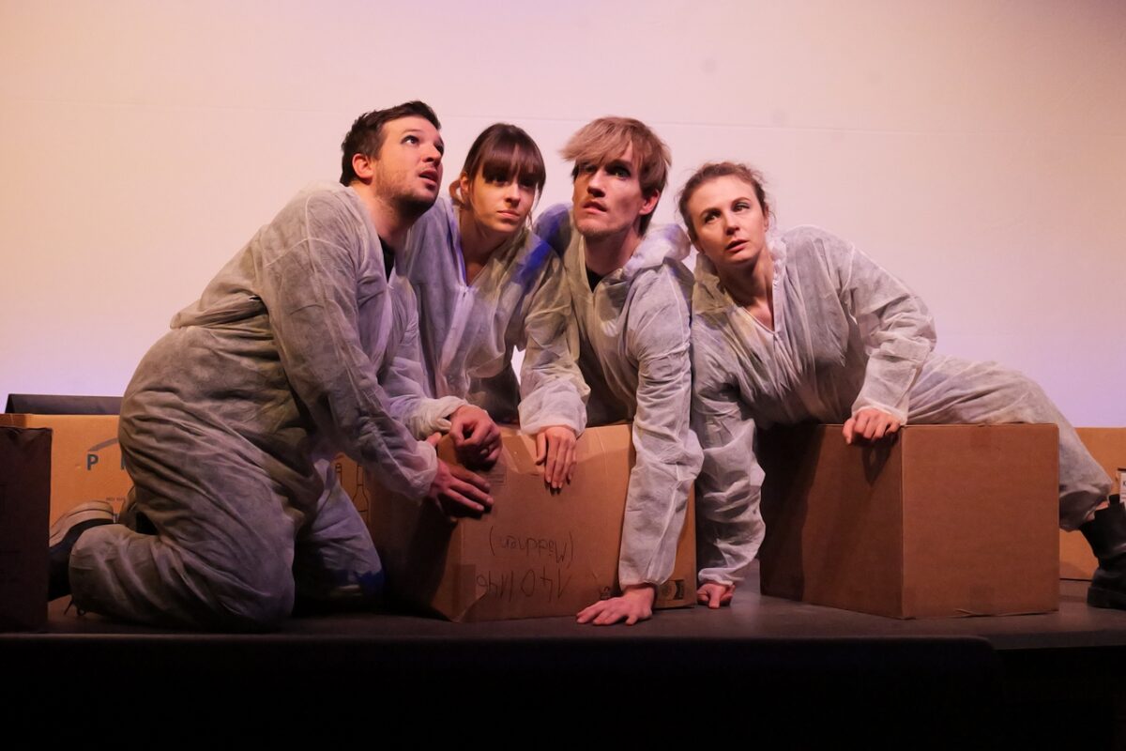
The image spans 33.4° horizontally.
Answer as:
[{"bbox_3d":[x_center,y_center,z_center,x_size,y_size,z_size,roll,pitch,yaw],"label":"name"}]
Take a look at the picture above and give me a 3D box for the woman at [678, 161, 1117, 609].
[{"bbox_3d":[0.773,0.027,4.160,0.940,0.965,0.650,0,-1,20],"label":"woman"}]

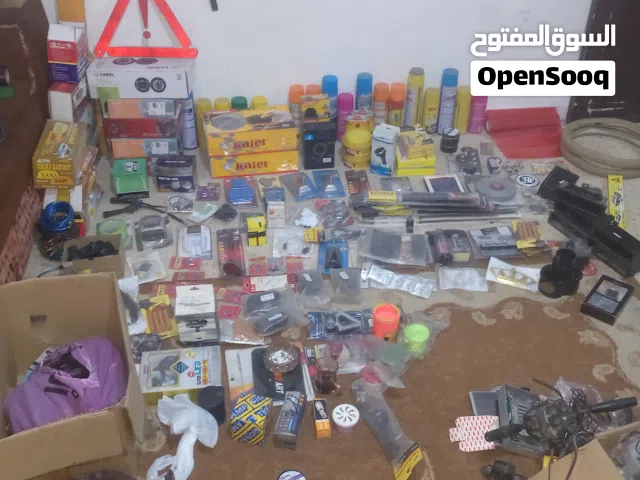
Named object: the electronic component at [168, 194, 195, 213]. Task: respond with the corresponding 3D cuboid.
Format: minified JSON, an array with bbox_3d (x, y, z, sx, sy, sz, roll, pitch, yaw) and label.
[{"bbox_3d":[-0.508,-0.135,2.720,0.085,0.020,0.088,-2,36,-2],"label":"electronic component"}]

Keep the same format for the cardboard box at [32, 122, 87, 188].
[{"bbox_3d":[-0.928,-0.310,2.650,0.130,0.107,0.287,-5,36,-6],"label":"cardboard box"}]

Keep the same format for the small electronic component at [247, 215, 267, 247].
[{"bbox_3d":[-0.217,-0.028,2.544,0.059,0.055,0.090,-4,36,-5],"label":"small electronic component"}]

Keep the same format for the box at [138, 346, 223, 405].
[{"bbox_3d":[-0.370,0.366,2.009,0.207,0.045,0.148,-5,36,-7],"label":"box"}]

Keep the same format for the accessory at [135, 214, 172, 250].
[{"bbox_3d":[-0.569,-0.025,2.543,0.110,0.050,0.130,-3,36,-4],"label":"accessory"}]

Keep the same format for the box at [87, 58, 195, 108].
[{"bbox_3d":[-0.659,-0.614,2.756,0.360,0.106,0.180,-1,35,-1],"label":"box"}]

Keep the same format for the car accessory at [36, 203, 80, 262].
[{"bbox_3d":[-0.870,-0.025,2.456,0.132,0.135,0.132,0,35,0],"label":"car accessory"}]

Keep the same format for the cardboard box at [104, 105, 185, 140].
[{"bbox_3d":[-0.669,-0.453,2.827,0.272,0.079,0.130,1,36,2],"label":"cardboard box"}]

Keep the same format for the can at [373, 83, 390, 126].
[{"bbox_3d":[0.257,-0.549,3.127,0.065,0.226,0.065,0,35,0],"label":"can"}]

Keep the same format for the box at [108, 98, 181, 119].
[{"bbox_3d":[-0.662,-0.533,2.801,0.245,0.080,0.180,0,35,0],"label":"box"}]

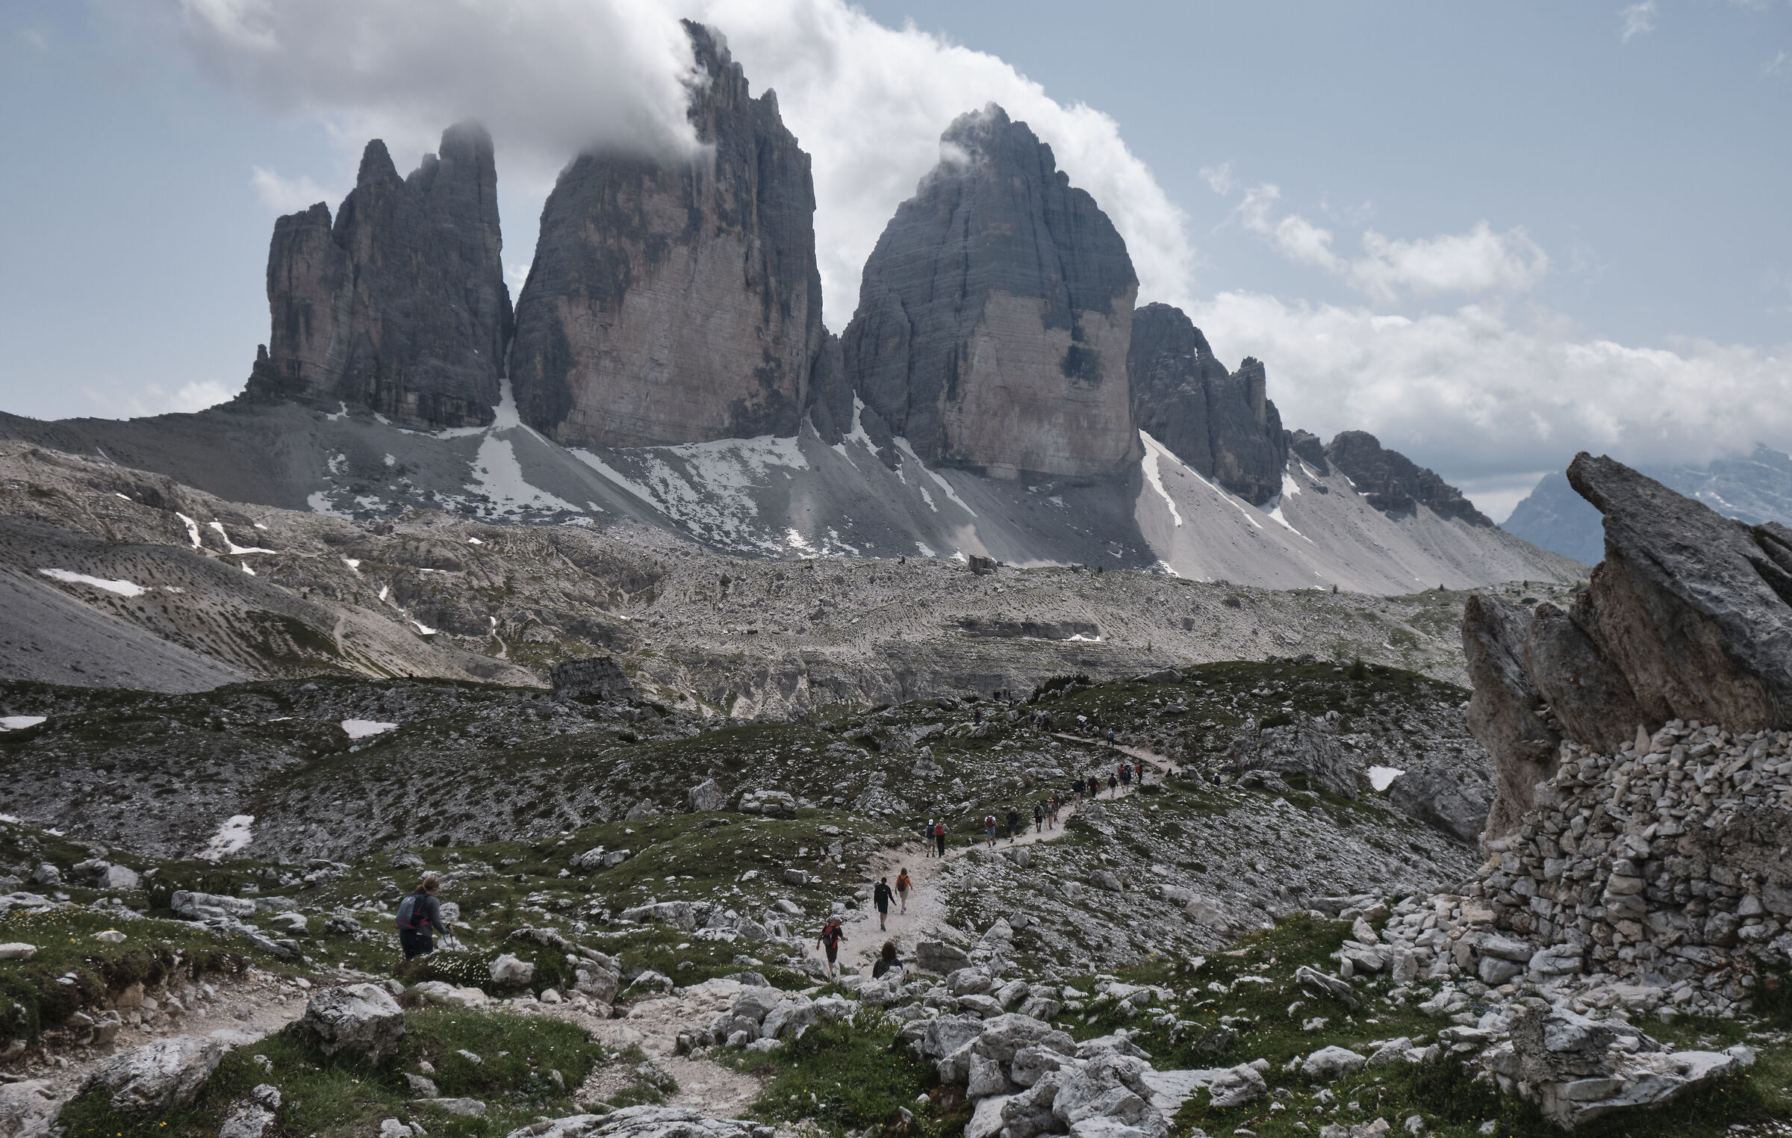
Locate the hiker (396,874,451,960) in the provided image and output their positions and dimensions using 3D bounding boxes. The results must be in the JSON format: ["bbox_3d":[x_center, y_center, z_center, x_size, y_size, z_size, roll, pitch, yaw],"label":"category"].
[{"bbox_3d":[-6.916,5.307,19.700,0.580,1.650,0.620,2,5,24],"label":"hiker"}]

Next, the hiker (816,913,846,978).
[{"bbox_3d":[-1.716,10.055,35.800,0.760,1.730,0.520,1,5,14],"label":"hiker"}]

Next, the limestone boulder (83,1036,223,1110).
[{"bbox_3d":[-6.135,4.165,11.100,1.050,0.420,0.660,-4,6,-38],"label":"limestone boulder"}]

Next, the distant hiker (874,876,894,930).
[{"bbox_3d":[-0.336,10.756,43.000,0.640,1.770,0.480,1,5,8],"label":"distant hiker"}]

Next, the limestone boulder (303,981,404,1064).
[{"bbox_3d":[-5.281,4.437,13.100,0.920,0.580,0.720,-2,5,-22],"label":"limestone boulder"}]

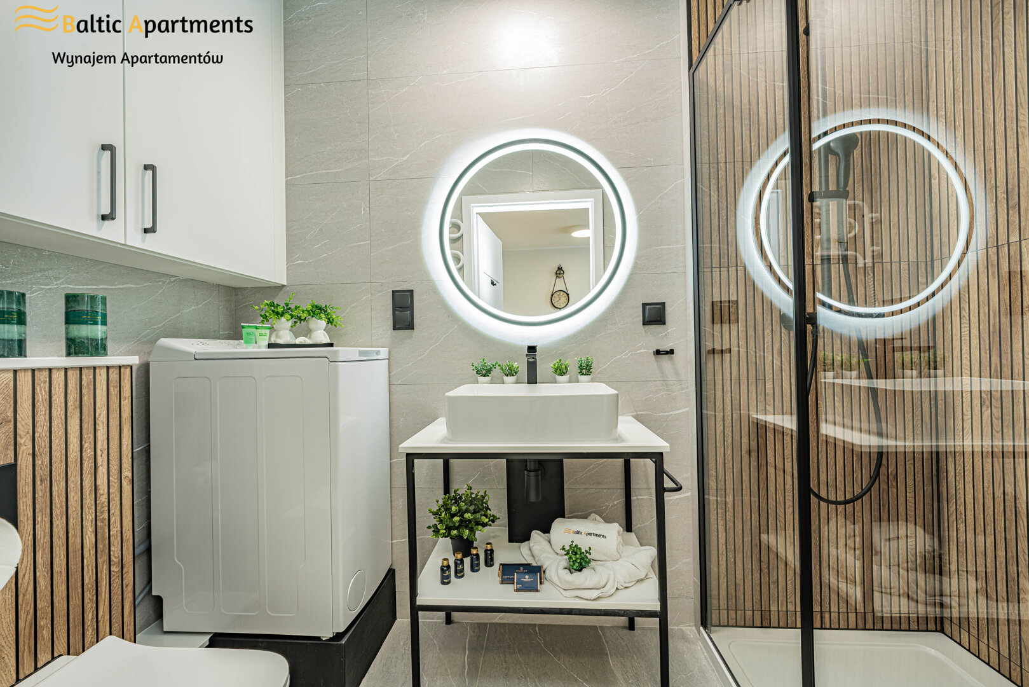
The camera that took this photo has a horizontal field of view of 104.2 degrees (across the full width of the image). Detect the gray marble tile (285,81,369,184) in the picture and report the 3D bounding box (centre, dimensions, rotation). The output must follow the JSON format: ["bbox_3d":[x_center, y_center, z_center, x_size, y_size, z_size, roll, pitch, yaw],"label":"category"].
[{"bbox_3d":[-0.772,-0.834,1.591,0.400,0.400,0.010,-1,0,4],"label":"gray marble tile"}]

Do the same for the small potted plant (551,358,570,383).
[{"bbox_3d":[0.168,0.105,1.467,0.067,0.095,0.057,-1,0,4],"label":"small potted plant"}]

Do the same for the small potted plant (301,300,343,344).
[{"bbox_3d":[-0.649,-0.072,1.349,0.123,0.141,0.111,-1,0,4],"label":"small potted plant"}]

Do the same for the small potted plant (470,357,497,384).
[{"bbox_3d":[-0.114,0.105,1.491,0.093,0.098,0.079,-1,0,4],"label":"small potted plant"}]

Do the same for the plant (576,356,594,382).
[{"bbox_3d":[0.258,0.098,1.450,0.058,0.099,0.058,-1,0,4],"label":"plant"}]

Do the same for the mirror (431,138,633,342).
[{"bbox_3d":[0.065,-0.413,1.508,0.716,0.716,0.032,-1,0,4],"label":"mirror"}]

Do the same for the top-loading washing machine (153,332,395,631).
[{"bbox_3d":[-0.780,0.425,1.367,0.593,0.893,0.399,-1,0,4],"label":"top-loading washing machine"}]

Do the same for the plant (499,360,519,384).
[{"bbox_3d":[-0.022,0.108,1.482,0.071,0.089,0.060,-1,0,4],"label":"plant"}]

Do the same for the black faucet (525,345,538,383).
[{"bbox_3d":[0.061,0.086,1.386,0.035,0.158,0.175,-1,0,4],"label":"black faucet"}]

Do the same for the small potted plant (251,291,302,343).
[{"bbox_3d":[-0.806,-0.086,1.360,0.158,0.170,0.143,-1,0,4],"label":"small potted plant"}]

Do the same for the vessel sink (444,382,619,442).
[{"bbox_3d":[0.056,0.211,1.280,0.495,0.133,0.340,-1,0,4],"label":"vessel sink"}]

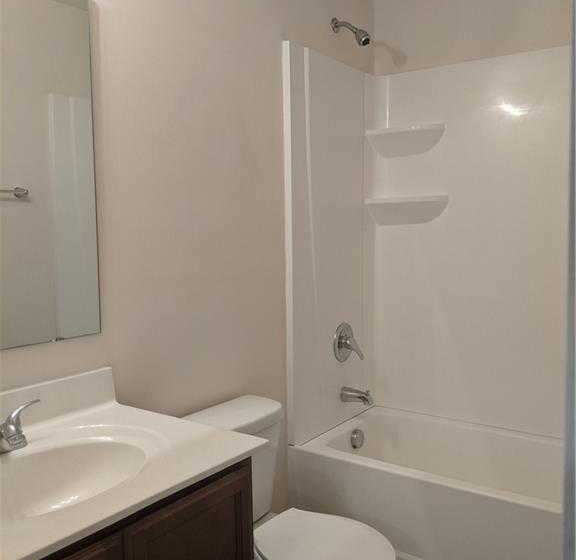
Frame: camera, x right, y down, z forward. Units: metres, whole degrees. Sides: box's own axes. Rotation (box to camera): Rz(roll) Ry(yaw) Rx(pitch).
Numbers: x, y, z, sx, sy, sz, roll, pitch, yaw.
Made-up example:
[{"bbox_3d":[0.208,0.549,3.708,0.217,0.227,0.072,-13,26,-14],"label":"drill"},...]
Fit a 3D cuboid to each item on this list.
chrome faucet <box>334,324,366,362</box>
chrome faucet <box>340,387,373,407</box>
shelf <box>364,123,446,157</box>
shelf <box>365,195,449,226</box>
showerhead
[{"bbox_3d":[0.286,0.276,2.594,0.108,0.180,0.178,3,6,36],"label":"chrome faucet"},{"bbox_3d":[0.305,0.509,2.604,0.150,0.072,0.062,3,6,36],"label":"chrome faucet"},{"bbox_3d":[0.515,-0.609,2.642,0.347,0.122,0.115,3,6,36],"label":"shelf"},{"bbox_3d":[0.522,-0.305,2.665,0.357,0.122,0.115,3,6,36],"label":"shelf"},{"bbox_3d":[0.267,-1.029,2.477,0.178,0.142,0.070,3,6,36],"label":"showerhead"}]

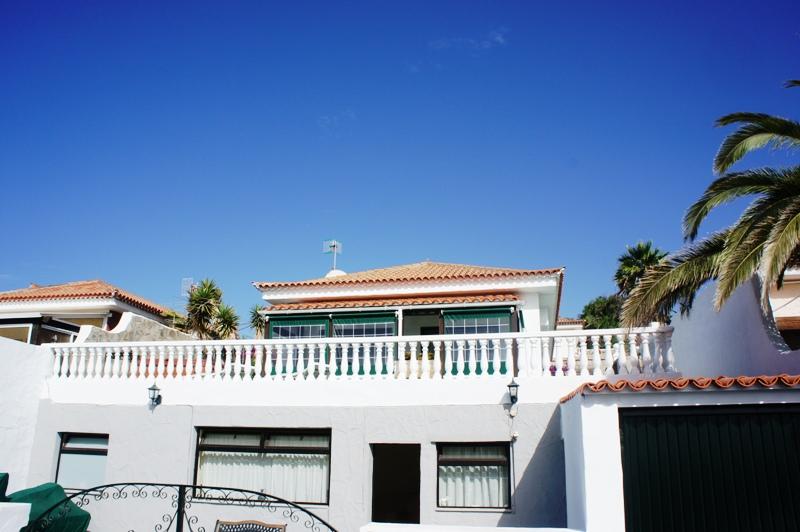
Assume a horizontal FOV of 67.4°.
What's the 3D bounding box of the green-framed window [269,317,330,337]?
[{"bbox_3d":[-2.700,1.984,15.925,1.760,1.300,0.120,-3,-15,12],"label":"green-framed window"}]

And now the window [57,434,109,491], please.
[{"bbox_3d":[-6.257,3.888,11.853,1.119,1.109,0.140,-3,-13,13],"label":"window"}]

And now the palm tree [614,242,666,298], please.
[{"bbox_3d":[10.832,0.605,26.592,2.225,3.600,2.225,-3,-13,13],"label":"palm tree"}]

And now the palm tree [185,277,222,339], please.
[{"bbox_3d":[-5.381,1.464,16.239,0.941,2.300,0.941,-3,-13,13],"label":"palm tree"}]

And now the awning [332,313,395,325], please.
[{"bbox_3d":[-0.975,1.345,15.591,1.719,0.329,0.350,-3,-13,13],"label":"awning"}]

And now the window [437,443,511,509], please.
[{"bbox_3d":[1.244,3.523,10.112,1.256,1.066,0.140,-3,-13,13],"label":"window"}]

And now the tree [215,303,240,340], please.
[{"bbox_3d":[-4.978,1.881,17.107,0.713,1.700,0.713,-3,-13,13],"label":"tree"}]

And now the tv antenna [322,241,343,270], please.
[{"bbox_3d":[-2.163,-0.354,19.389,0.620,0.980,0.550,-8,-15,30],"label":"tv antenna"}]

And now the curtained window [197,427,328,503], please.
[{"bbox_3d":[-2.538,3.659,11.001,2.703,1.309,0.140,-3,-13,13],"label":"curtained window"}]

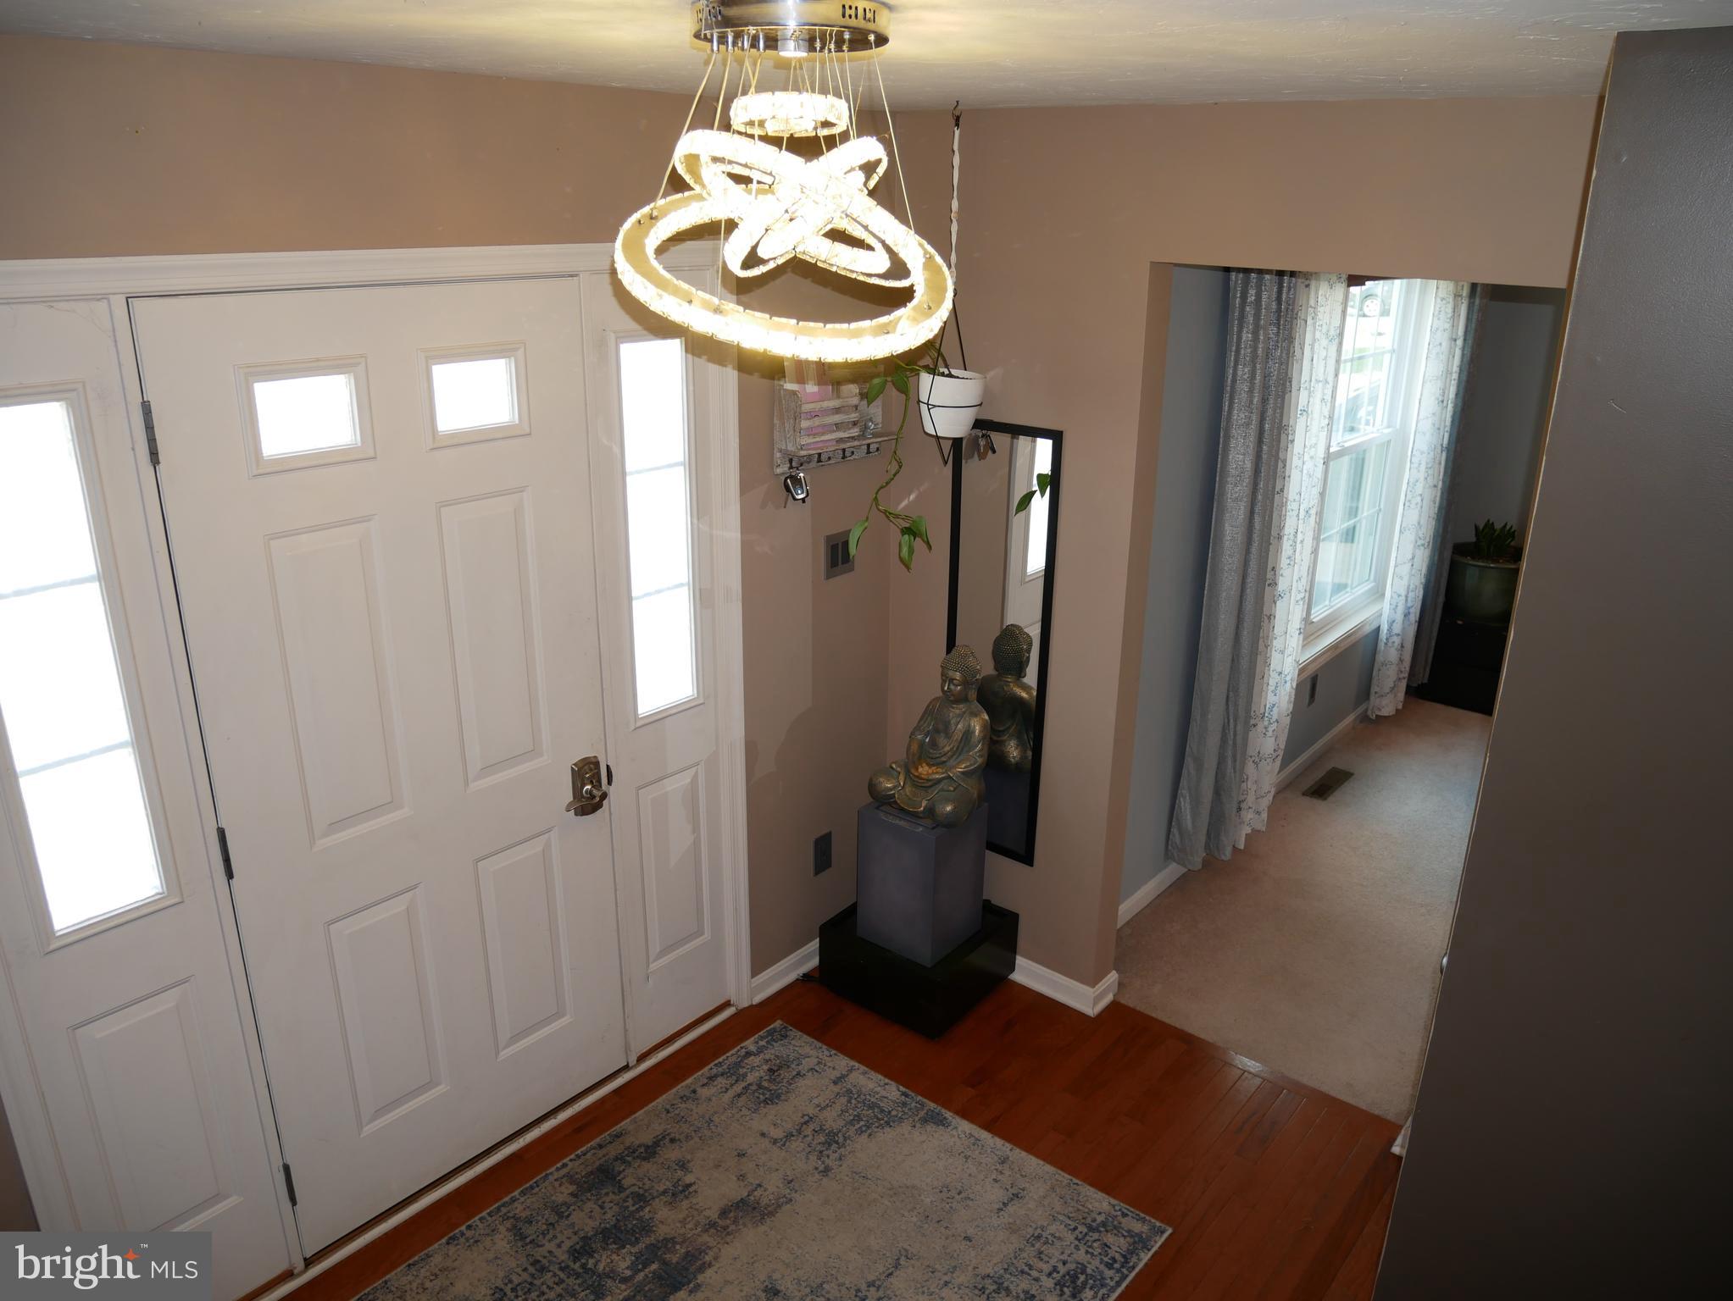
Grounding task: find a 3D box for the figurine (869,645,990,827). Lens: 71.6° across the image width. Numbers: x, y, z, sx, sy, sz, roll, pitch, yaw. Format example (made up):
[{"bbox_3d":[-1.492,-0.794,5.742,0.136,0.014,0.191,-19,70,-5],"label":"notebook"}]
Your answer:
[{"bbox_3d":[0.193,0.231,3.379,0.290,0.490,0.225,15,24,36],"label":"figurine"}]

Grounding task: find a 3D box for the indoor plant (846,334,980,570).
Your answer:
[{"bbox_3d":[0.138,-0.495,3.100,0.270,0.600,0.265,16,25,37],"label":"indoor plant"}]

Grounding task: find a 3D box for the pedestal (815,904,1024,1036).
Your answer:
[{"bbox_3d":[0.160,0.910,3.646,0.432,0.202,0.425,15,24,36],"label":"pedestal"}]

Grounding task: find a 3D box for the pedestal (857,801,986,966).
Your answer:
[{"bbox_3d":[0.164,0.655,3.547,0.267,0.425,0.265,15,24,36],"label":"pedestal"}]

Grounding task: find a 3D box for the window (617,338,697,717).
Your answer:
[{"bbox_3d":[-0.496,-0.281,2.870,0.050,0.910,0.205,16,25,37],"label":"window"}]

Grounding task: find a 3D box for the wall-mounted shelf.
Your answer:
[{"bbox_3d":[-0.056,-0.612,3.196,0.110,0.250,0.440,16,25,37],"label":"wall-mounted shelf"}]

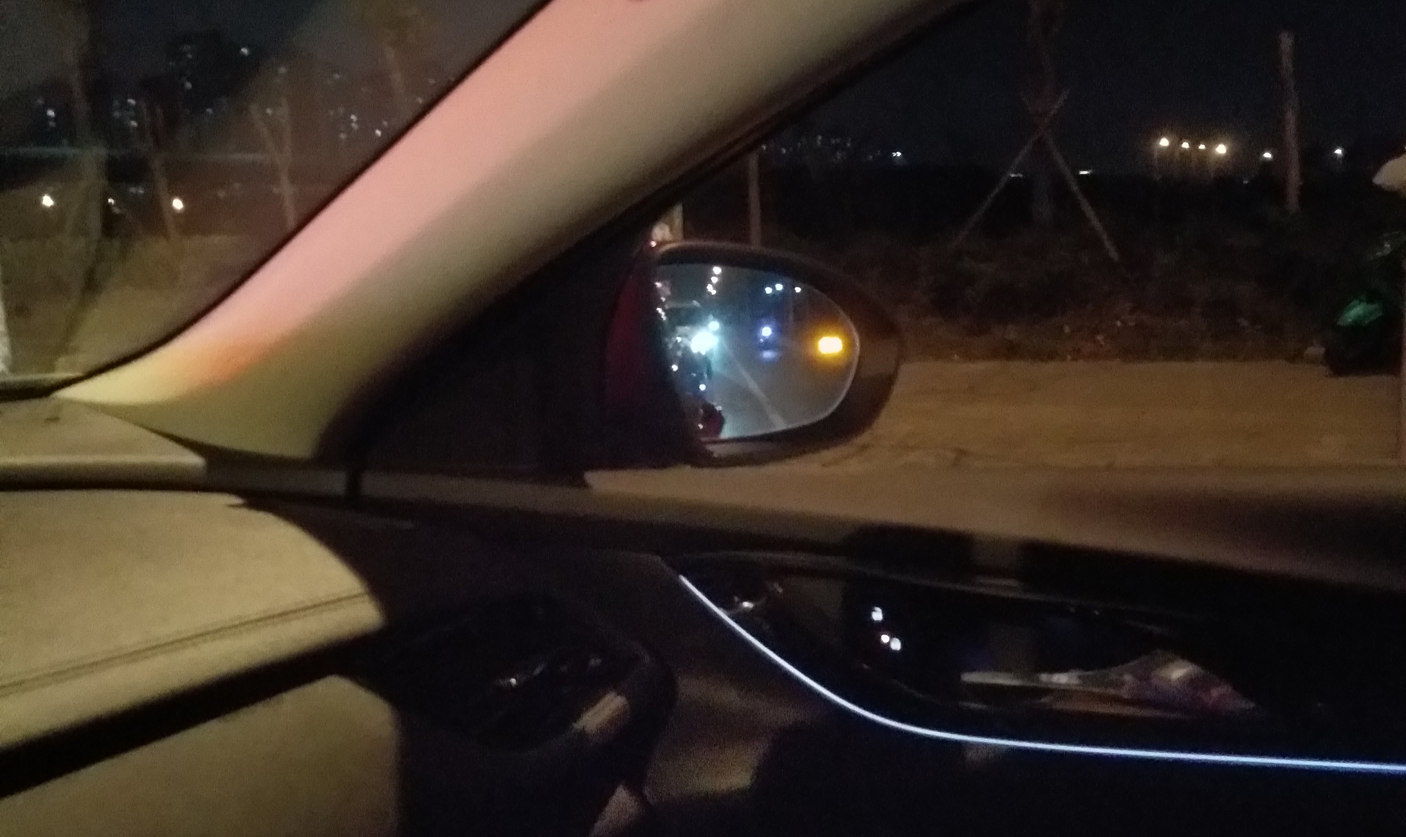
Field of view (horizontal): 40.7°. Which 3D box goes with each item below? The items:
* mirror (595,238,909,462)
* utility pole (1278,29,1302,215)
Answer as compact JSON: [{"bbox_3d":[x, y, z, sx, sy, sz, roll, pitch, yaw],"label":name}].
[{"bbox_3d":[0.028,-0.046,1.330,0.215,0.155,0.110,-7,8,-31],"label":"mirror"},{"bbox_3d":[7.427,-3.681,24.000,0.200,2.600,0.200,-3,7,0],"label":"utility pole"}]

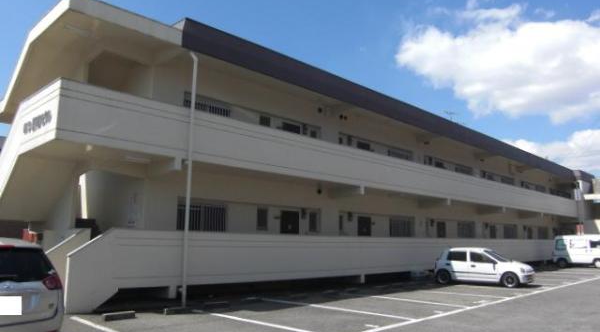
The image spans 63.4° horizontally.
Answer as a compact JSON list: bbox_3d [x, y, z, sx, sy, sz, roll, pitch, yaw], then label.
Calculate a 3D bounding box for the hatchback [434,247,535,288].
[{"bbox_3d":[6.957,3.791,18.381,3.530,1.400,1.560,-9,-12,43],"label":"hatchback"}]

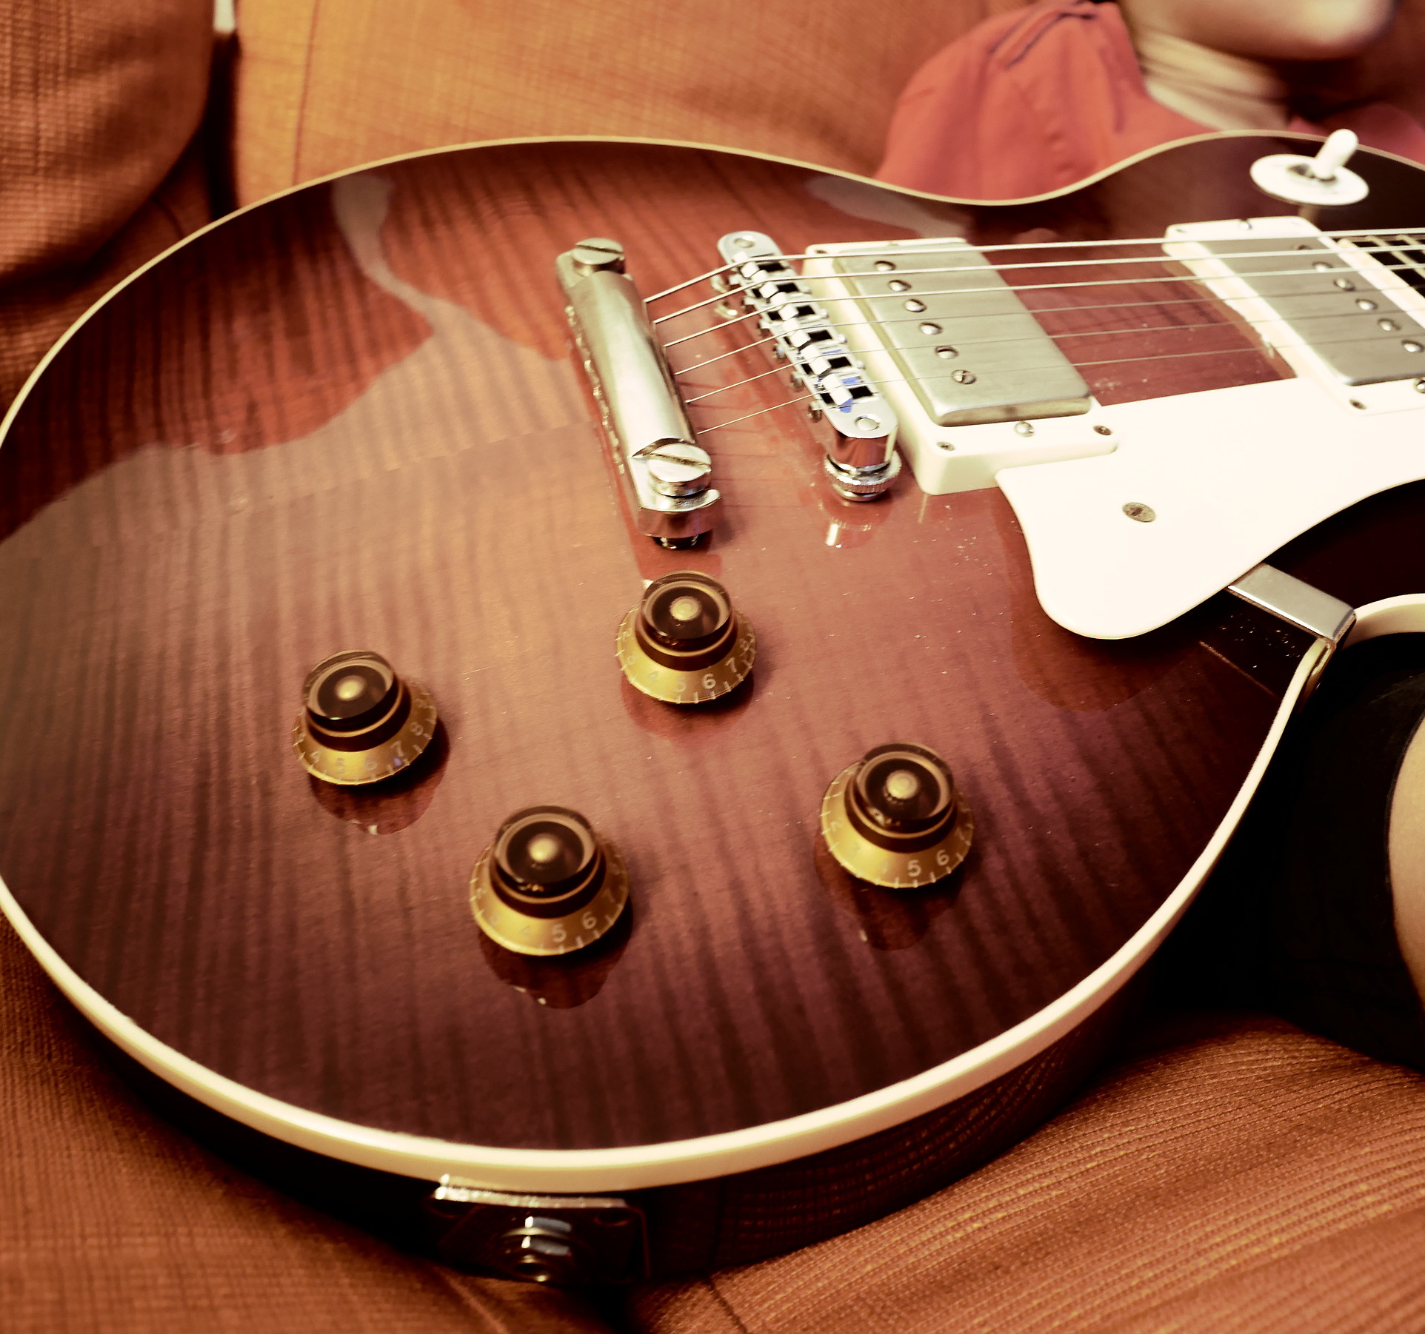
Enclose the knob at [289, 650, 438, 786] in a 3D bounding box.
[{"bbox_3d":[-0.064,0.007,0.222,0.026,0.013,0.026,-13,50,-8],"label":"knob"}]

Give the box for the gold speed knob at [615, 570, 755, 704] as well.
[{"bbox_3d":[-0.005,-0.007,0.225,0.026,0.013,0.026,0,53,-1],"label":"gold speed knob"}]

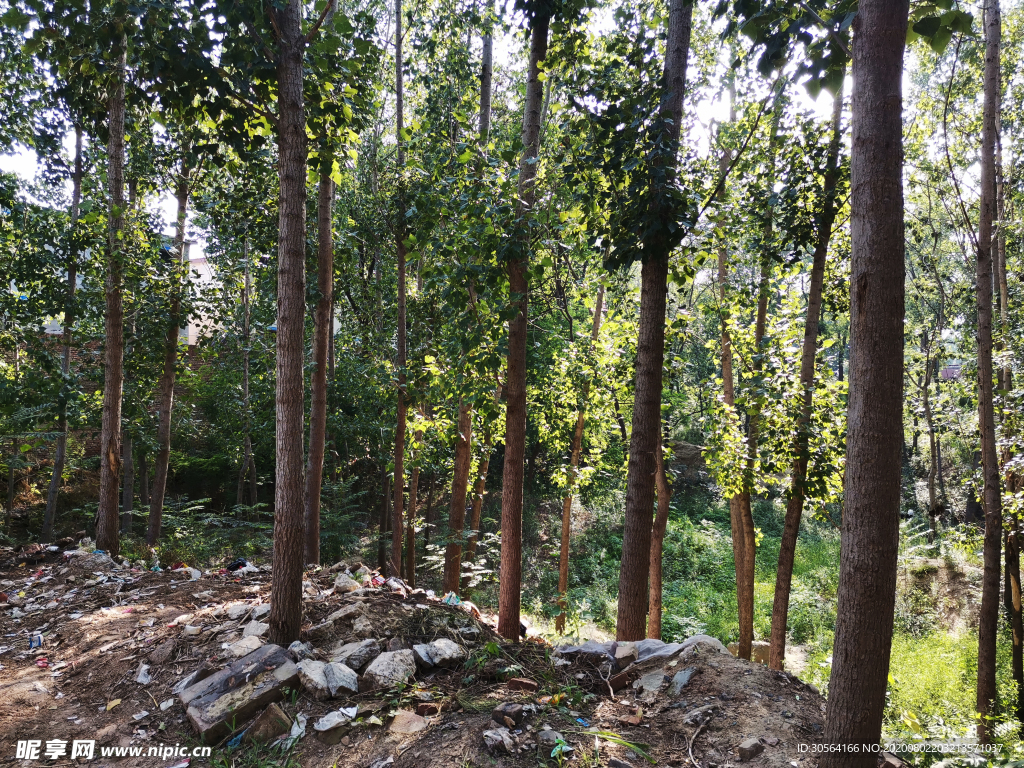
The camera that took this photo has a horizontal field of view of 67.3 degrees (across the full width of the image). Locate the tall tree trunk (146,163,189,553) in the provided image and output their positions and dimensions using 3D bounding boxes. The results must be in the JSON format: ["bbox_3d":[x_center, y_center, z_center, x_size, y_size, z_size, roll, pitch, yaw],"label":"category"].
[{"bbox_3d":[-4.002,-0.328,9.000,0.158,4.453,0.146,5,0,0],"label":"tall tree trunk"}]

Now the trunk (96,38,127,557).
[{"bbox_3d":[-3.867,-0.844,7.500,0.205,5.053,0.190,2,0,0],"label":"trunk"}]

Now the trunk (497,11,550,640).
[{"bbox_3d":[0.105,-0.464,6.100,0.198,5.003,0.174,3,0,0],"label":"trunk"}]

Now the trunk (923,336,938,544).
[{"bbox_3d":[6.810,0.918,12.500,0.228,3.381,0.146,0,0,0],"label":"trunk"}]

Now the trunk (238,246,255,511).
[{"bbox_3d":[-4.335,-0.098,12.500,0.163,4.275,0.130,1,0,0],"label":"trunk"}]

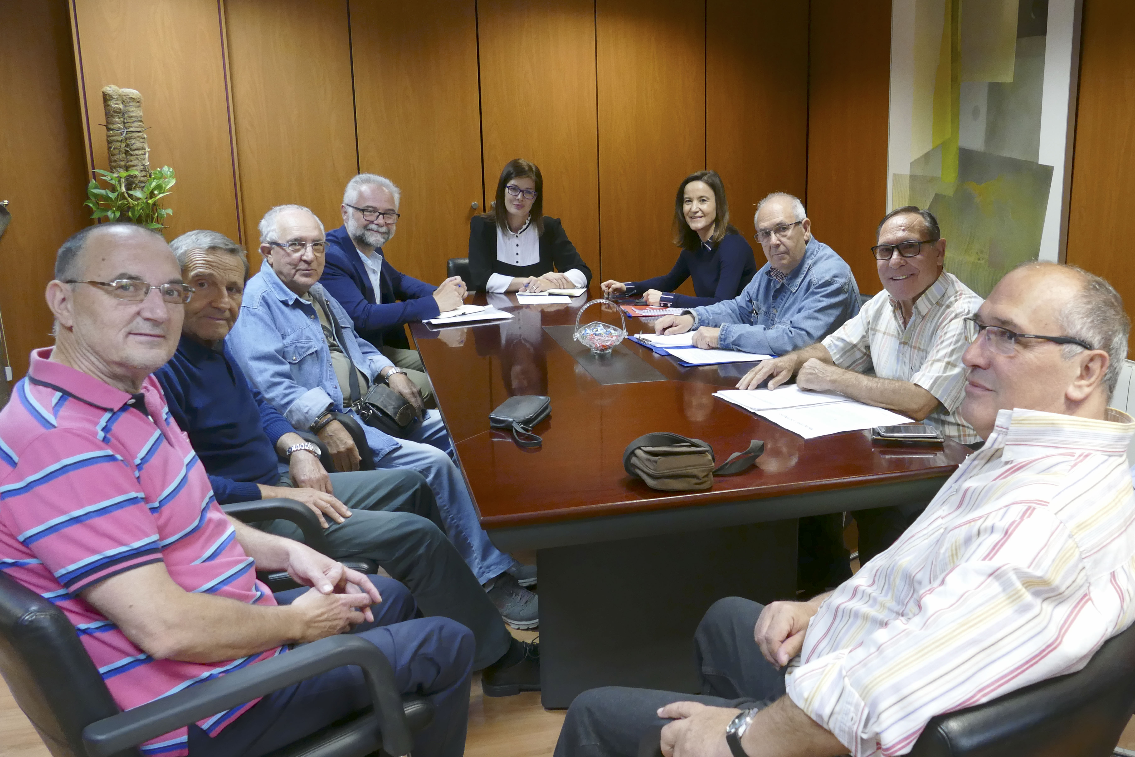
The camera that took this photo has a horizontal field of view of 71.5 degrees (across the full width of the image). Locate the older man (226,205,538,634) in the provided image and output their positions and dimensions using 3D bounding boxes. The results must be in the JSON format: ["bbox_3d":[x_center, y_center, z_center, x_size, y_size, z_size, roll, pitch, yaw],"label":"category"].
[{"bbox_3d":[-0.508,0.094,2.320,0.850,1.240,0.570,3,16,13],"label":"older man"}]

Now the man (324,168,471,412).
[{"bbox_3d":[-0.582,-0.099,2.919,0.780,1.270,0.600,5,17,21],"label":"man"}]

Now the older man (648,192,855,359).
[{"bbox_3d":[0.620,-0.006,2.609,0.750,1.230,0.600,-8,17,-24],"label":"older man"}]

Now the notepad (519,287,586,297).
[{"bbox_3d":[-0.082,-0.391,3.482,0.290,0.015,0.200,0,16,5],"label":"notepad"}]

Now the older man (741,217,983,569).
[{"bbox_3d":[0.783,0.141,2.100,0.780,1.230,0.580,-6,16,-17],"label":"older man"}]

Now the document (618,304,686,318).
[{"bbox_3d":[0.375,-0.271,3.050,0.290,0.015,0.210,-4,16,-10],"label":"document"}]

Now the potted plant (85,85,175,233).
[{"bbox_3d":[-1.834,-0.804,3.350,0.400,0.820,0.400,-5,16,-14],"label":"potted plant"}]

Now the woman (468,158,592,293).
[{"bbox_3d":[-0.195,-0.257,3.396,0.550,1.290,0.750,-3,16,-7],"label":"woman"}]

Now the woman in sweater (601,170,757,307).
[{"bbox_3d":[0.527,-0.195,3.199,0.750,1.260,0.550,-10,18,-31],"label":"woman in sweater"}]

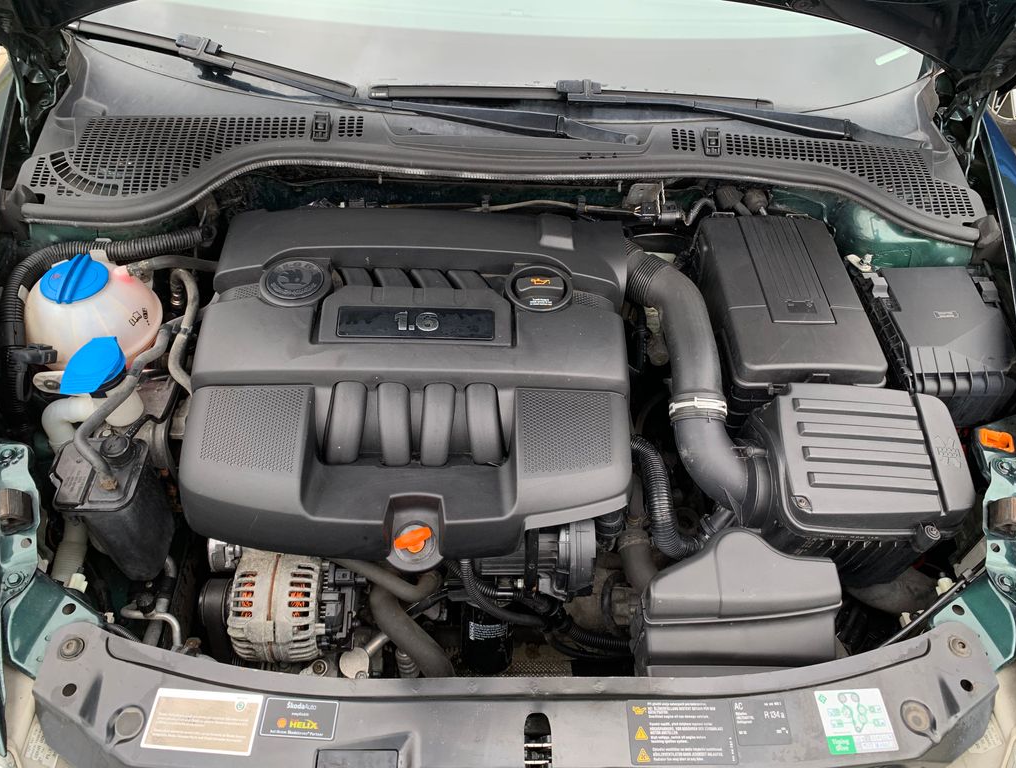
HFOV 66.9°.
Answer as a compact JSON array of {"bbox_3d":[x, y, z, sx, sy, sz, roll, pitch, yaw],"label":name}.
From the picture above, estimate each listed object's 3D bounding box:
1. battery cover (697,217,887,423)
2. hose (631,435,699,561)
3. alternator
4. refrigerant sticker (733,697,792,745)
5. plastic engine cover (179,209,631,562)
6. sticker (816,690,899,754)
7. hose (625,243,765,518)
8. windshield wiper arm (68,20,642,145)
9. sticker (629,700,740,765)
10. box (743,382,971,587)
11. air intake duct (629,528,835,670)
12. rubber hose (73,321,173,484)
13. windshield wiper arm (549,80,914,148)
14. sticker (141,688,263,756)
[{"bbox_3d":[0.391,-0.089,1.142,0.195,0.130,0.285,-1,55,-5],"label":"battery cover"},{"bbox_3d":[0.208,0.156,1.037,0.095,0.120,0.165,1,55,-3],"label":"hose"},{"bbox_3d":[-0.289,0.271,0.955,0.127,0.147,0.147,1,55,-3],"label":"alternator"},{"bbox_3d":[0.246,0.327,0.743,0.052,0.001,0.043,-1,56,-1],"label":"refrigerant sticker"},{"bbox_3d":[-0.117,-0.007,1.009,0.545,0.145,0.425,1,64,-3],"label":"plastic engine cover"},{"bbox_3d":[0.338,0.327,0.745,0.066,0.001,0.057,-3,56,-2],"label":"sticker"},{"bbox_3d":[0.241,-0.014,1.010,0.145,0.130,0.365,0,50,0],"label":"hose"},{"bbox_3d":[-0.240,-0.446,1.155,0.902,0.055,0.075,13,55,2],"label":"windshield wiper arm"},{"bbox_3d":[0.185,0.371,0.818,0.112,0.002,0.063,1,58,-3],"label":"sticker"},{"bbox_3d":[0.403,0.133,0.952,0.225,0.190,0.200,4,50,3],"label":"box"},{"bbox_3d":[0.257,0.269,0.897,0.215,0.130,0.165,0,50,0],"label":"air intake duct"},{"bbox_3d":[-0.482,0.026,0.973,0.065,0.075,0.205,0,50,0],"label":"rubber hose"},{"bbox_3d":[0.354,-0.408,1.165,0.577,0.045,0.050,9,55,-2],"label":"windshield wiper arm"},{"bbox_3d":[-0.294,0.327,0.743,0.105,0.001,0.054,3,56,2],"label":"sticker"}]

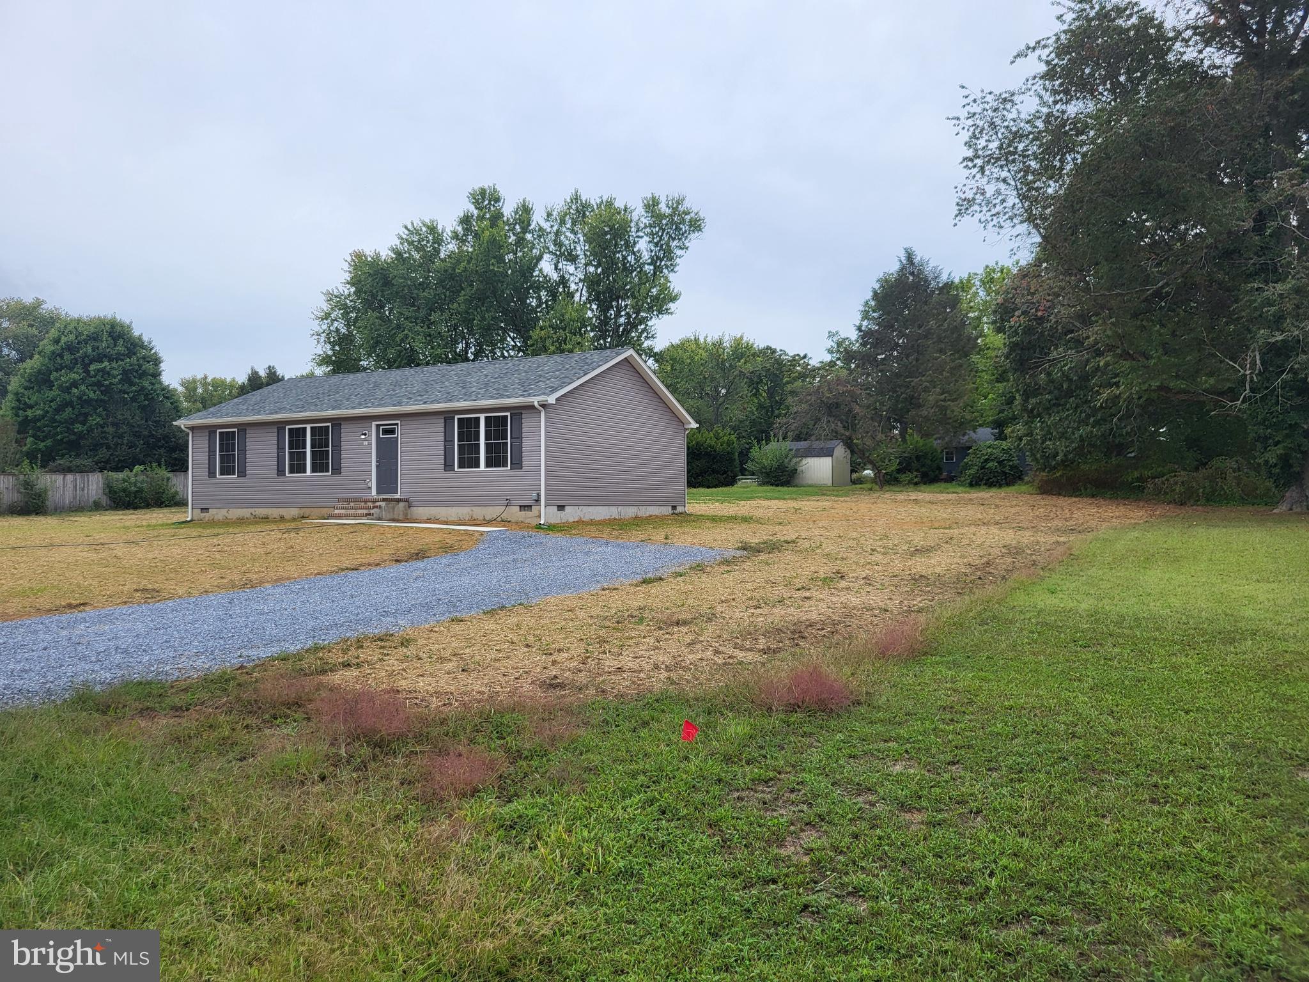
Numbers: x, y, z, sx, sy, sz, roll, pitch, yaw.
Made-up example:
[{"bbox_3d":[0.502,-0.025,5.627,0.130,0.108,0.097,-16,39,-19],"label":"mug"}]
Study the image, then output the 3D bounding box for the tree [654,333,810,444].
[{"bbox_3d":[6.199,-6.823,80.000,12.000,12.066,11.000,0,-1,4],"label":"tree"}]

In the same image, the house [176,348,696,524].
[{"bbox_3d":[-7.003,-1.597,32.749,14.329,5.188,9.428,-1,-1,27],"label":"house"}]

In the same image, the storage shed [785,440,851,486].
[{"bbox_3d":[9.126,-1.536,58.922,4.300,2.650,3.050,-1,-1,30],"label":"storage shed"}]

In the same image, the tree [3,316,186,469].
[{"bbox_3d":[-31.379,-4.405,55.000,9.300,10.812,9.000,0,-1,-30],"label":"tree"}]

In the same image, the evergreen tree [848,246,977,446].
[{"bbox_3d":[17.334,-8.478,66.000,8.400,15.652,8.200,-1,-1,15],"label":"evergreen tree"}]

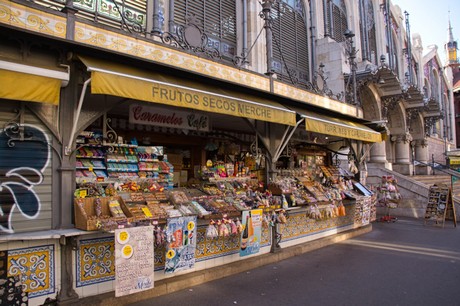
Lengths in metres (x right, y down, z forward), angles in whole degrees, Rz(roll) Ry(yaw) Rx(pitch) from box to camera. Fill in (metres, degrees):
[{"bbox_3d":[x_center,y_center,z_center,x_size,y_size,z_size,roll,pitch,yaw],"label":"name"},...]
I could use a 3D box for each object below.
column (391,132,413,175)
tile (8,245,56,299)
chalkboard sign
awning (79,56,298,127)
[{"bbox_3d":[8.234,0.060,16.455,0.770,1.970,0.770,3,-6,-45],"label":"column"},{"bbox_3d":[-2.100,1.265,3.654,0.480,0.520,0.040,3,-6,-45],"label":"tile"},{"bbox_3d":[6.363,1.594,10.405,0.450,1.250,0.680,0,-4,-12],"label":"chalkboard sign"},{"bbox_3d":[-0.310,-0.812,5.103,3.760,0.560,0.470,3,-6,-45],"label":"awning"}]

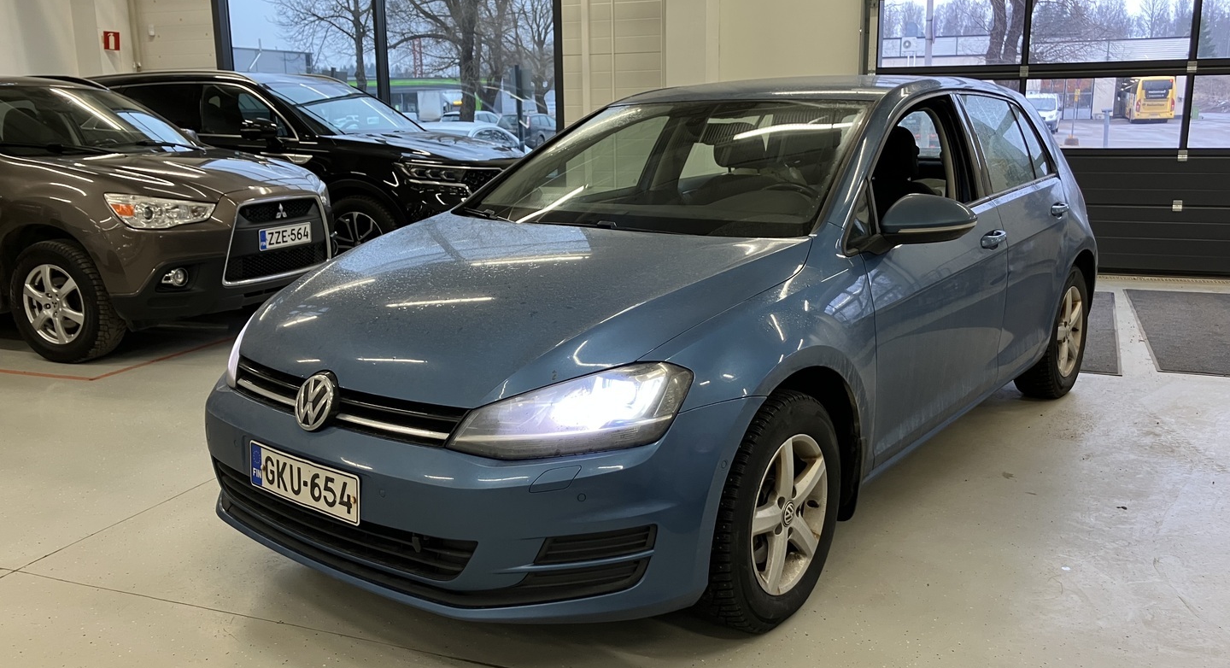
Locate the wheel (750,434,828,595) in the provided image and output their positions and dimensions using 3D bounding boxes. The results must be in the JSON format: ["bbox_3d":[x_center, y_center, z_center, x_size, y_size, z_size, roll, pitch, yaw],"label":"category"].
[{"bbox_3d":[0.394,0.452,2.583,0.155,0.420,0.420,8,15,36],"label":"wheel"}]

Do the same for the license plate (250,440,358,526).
[{"bbox_3d":[-0.751,0.353,2.390,0.442,0.118,0.020,9,10,38],"label":"license plate"}]

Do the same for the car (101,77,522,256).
[{"bbox_3d":[-2.988,-1.456,9.008,4.800,1.700,1.910,5,14,23],"label":"car"}]

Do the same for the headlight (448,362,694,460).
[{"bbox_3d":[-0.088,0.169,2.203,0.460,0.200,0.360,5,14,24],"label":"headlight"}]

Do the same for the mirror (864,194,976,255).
[{"bbox_3d":[0.891,-0.333,2.880,0.235,0.170,0.190,9,16,38],"label":"mirror"}]

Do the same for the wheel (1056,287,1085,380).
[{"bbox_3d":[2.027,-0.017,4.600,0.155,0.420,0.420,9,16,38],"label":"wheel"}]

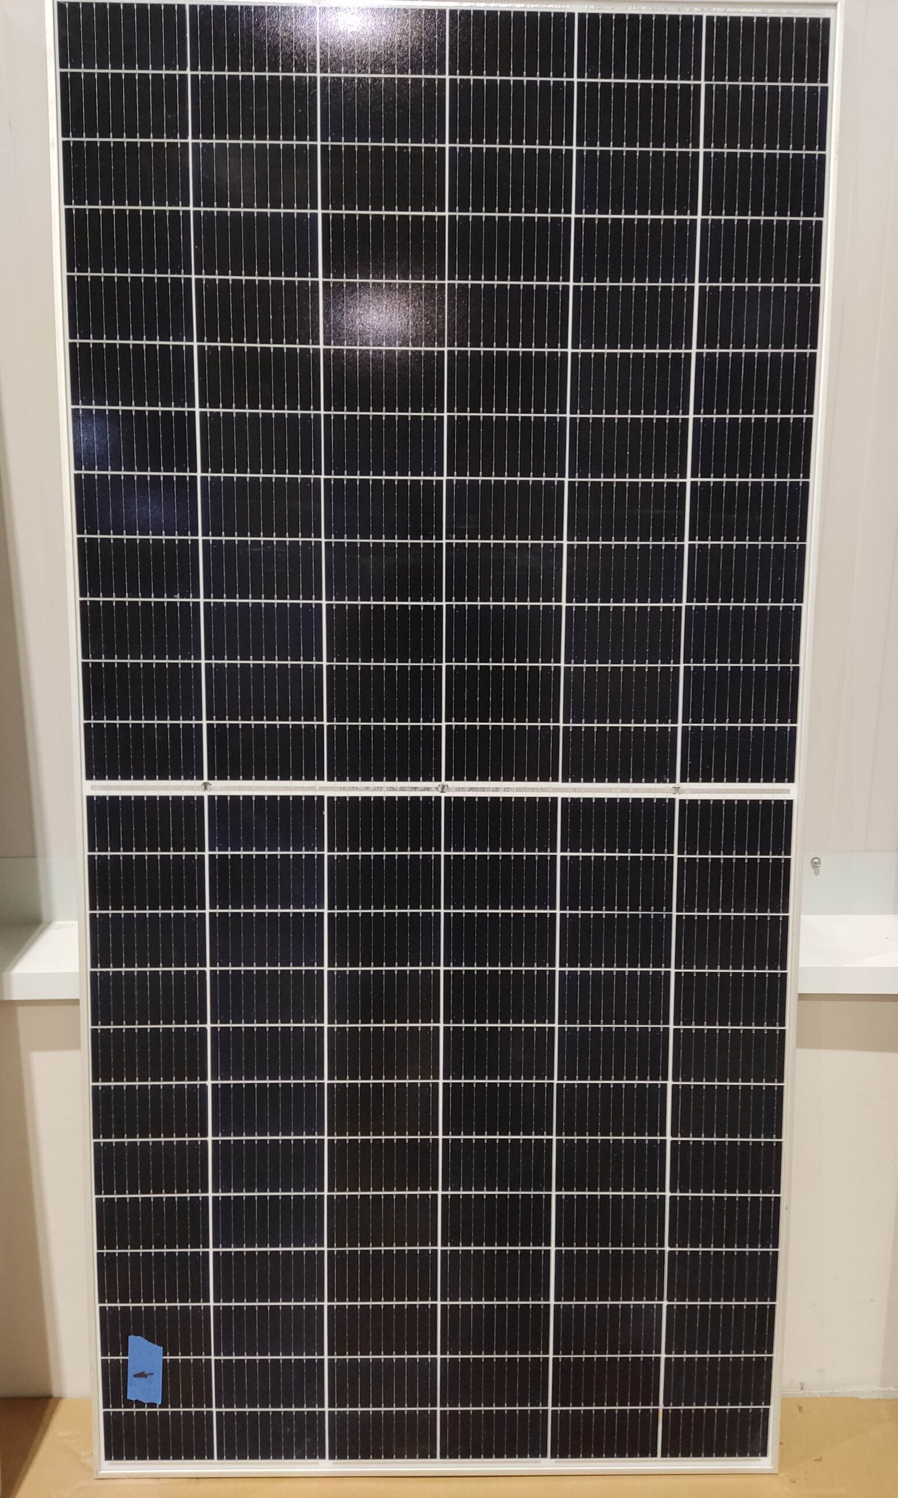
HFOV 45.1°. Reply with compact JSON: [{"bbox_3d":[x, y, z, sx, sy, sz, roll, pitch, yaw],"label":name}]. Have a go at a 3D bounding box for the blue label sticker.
[{"bbox_3d":[-0.439,0.898,1.563,0.050,0.106,0.002,3,7,-1],"label":"blue label sticker"}]

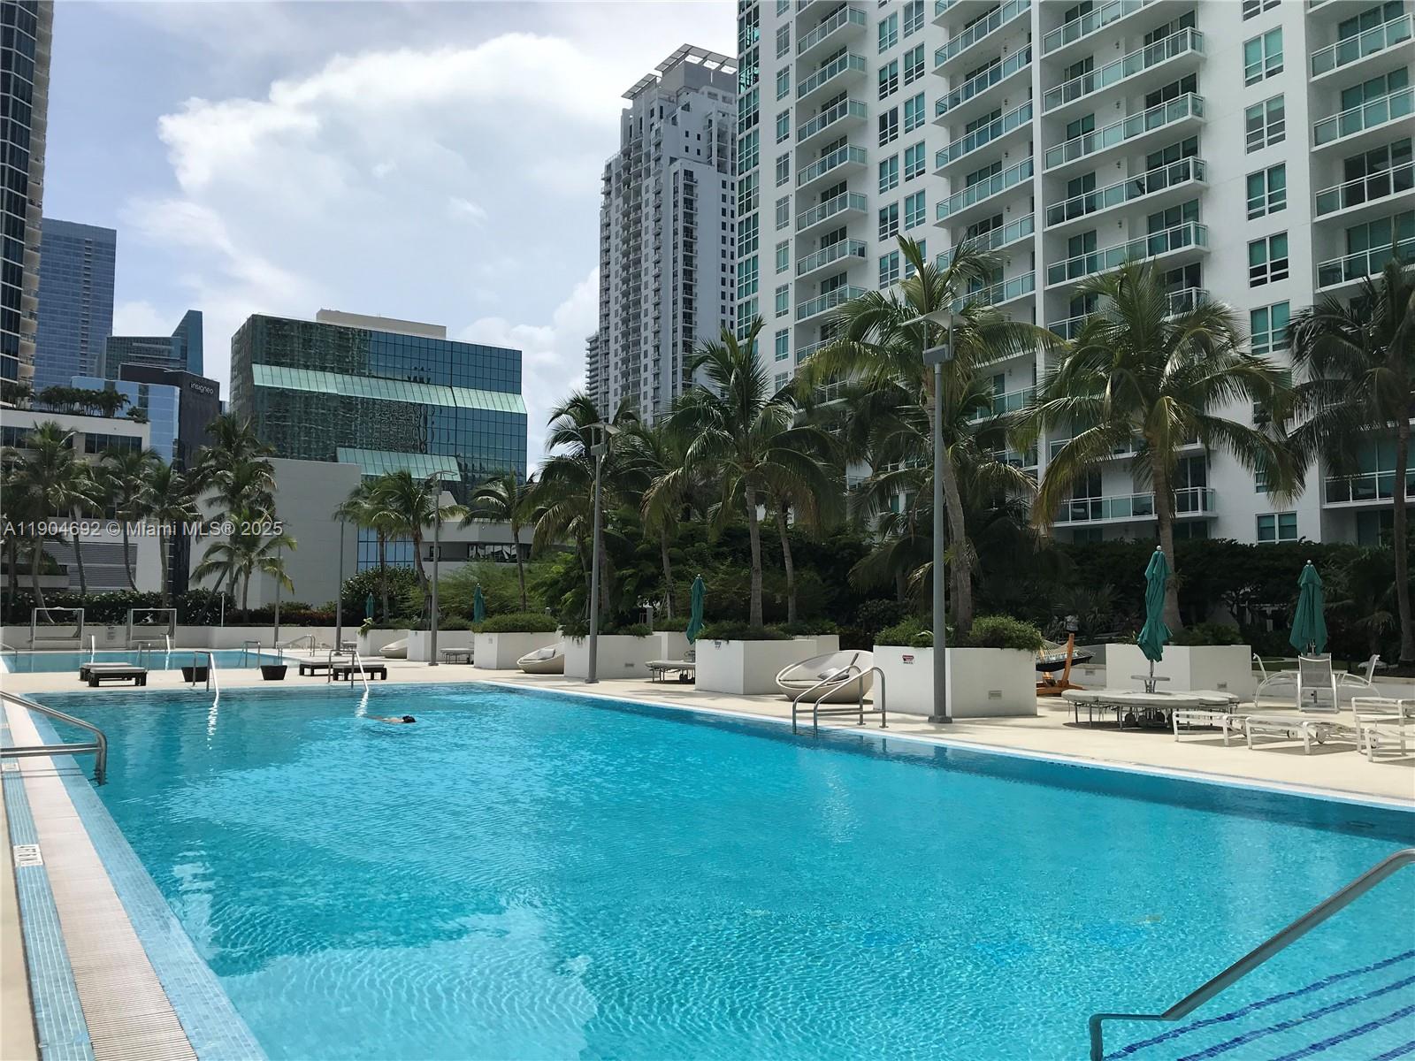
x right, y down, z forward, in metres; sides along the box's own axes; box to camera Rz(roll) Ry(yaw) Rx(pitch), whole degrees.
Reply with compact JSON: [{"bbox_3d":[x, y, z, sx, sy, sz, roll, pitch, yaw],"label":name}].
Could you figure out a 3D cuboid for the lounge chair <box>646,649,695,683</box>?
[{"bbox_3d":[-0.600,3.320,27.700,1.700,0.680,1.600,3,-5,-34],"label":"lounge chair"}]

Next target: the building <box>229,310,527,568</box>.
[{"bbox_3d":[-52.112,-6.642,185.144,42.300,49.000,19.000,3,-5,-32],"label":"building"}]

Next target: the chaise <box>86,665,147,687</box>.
[{"bbox_3d":[-12.850,3.172,24.944,1.050,0.390,1.250,3,-5,-31],"label":"chaise"}]

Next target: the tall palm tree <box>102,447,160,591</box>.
[{"bbox_3d":[-27.922,0.218,55.197,2.800,7.910,2.800,3,-5,-31],"label":"tall palm tree"}]

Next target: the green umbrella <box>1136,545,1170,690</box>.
[{"bbox_3d":[6.664,1.555,17.100,0.500,2.630,0.500,0,-4,0],"label":"green umbrella"}]

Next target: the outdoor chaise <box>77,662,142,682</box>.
[{"bbox_3d":[-14.234,3.333,27.139,1.050,0.390,1.250,3,-5,-31],"label":"outdoor chaise"}]

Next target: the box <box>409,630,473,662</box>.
[{"bbox_3d":[-9.261,3.983,39.934,1.820,1.060,1.820,3,-5,-32],"label":"box"}]

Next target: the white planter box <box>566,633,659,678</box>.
[{"bbox_3d":[-2.426,3.207,29.178,1.820,1.060,1.820,3,-5,-32],"label":"white planter box"}]

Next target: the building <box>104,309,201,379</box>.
[{"bbox_3d":[-203.429,-31.306,420.000,30.000,104.000,26.000,0,-4,0],"label":"building"}]

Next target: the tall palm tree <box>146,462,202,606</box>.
[{"bbox_3d":[-24.820,0.568,52.731,2.700,7.043,2.700,3,-5,-31],"label":"tall palm tree"}]

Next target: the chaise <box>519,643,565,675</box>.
[{"bbox_3d":[-4.230,3.469,31.403,1.900,0.880,1.900,3,-5,-30],"label":"chaise"}]

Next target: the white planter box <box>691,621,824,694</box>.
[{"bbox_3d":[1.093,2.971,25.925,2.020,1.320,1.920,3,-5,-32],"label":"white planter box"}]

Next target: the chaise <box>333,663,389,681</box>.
[{"bbox_3d":[-8.415,3.385,27.533,1.280,0.400,0.750,3,-5,-32],"label":"chaise"}]

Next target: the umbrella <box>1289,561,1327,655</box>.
[{"bbox_3d":[11.096,1.879,21.100,0.660,2.628,0.660,0,-4,0],"label":"umbrella"}]

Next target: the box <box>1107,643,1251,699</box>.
[{"bbox_3d":[8.902,2.693,21.617,1.860,1.060,1.780,3,-5,-32],"label":"box"}]

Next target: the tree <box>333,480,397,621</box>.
[{"bbox_3d":[-13.780,1.039,46.284,2.700,5.642,2.700,3,-5,-31],"label":"tree"}]

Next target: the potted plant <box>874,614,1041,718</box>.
[{"bbox_3d":[4.108,2.228,19.073,1.820,1.560,1.820,3,-5,-31],"label":"potted plant"}]

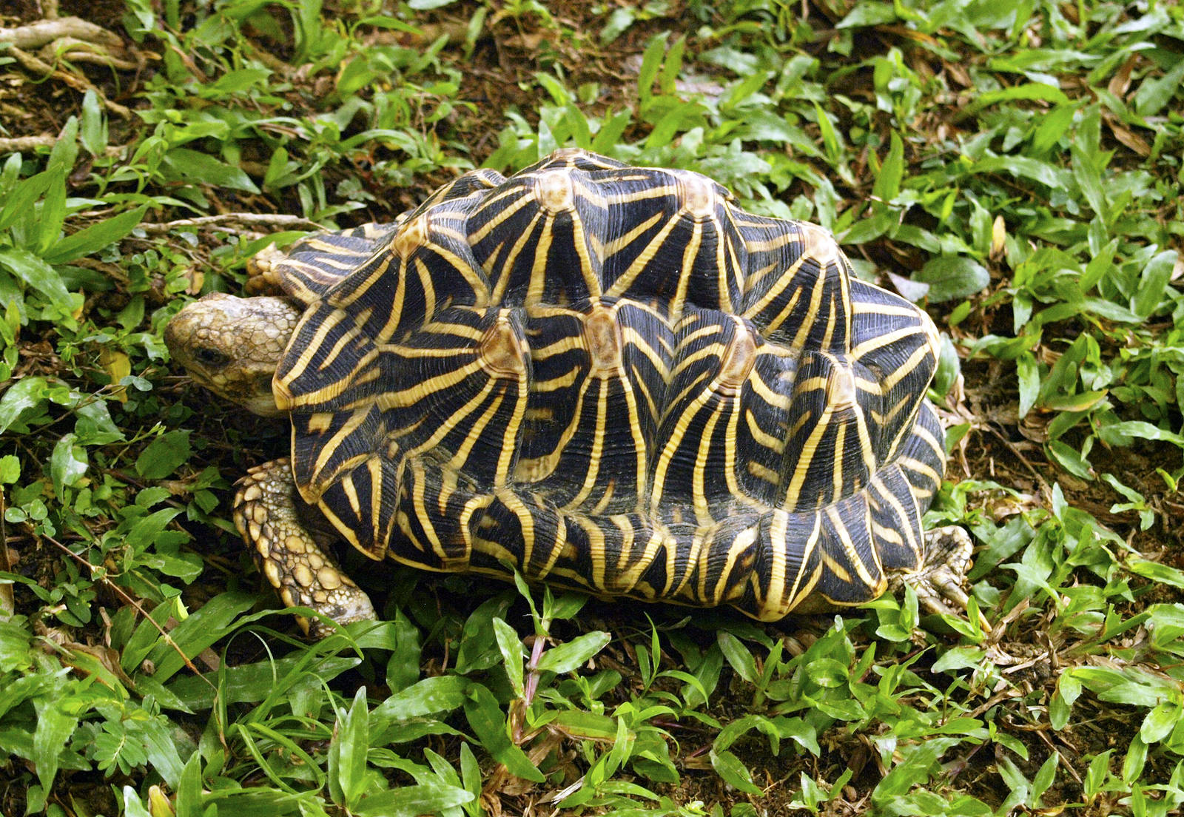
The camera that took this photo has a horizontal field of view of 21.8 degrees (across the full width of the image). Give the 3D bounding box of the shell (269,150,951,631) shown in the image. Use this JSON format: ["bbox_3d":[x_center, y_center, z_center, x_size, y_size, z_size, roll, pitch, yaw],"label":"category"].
[{"bbox_3d":[0.006,-0.032,1.130,0.245,0.126,0.177,2,44,-5],"label":"shell"}]

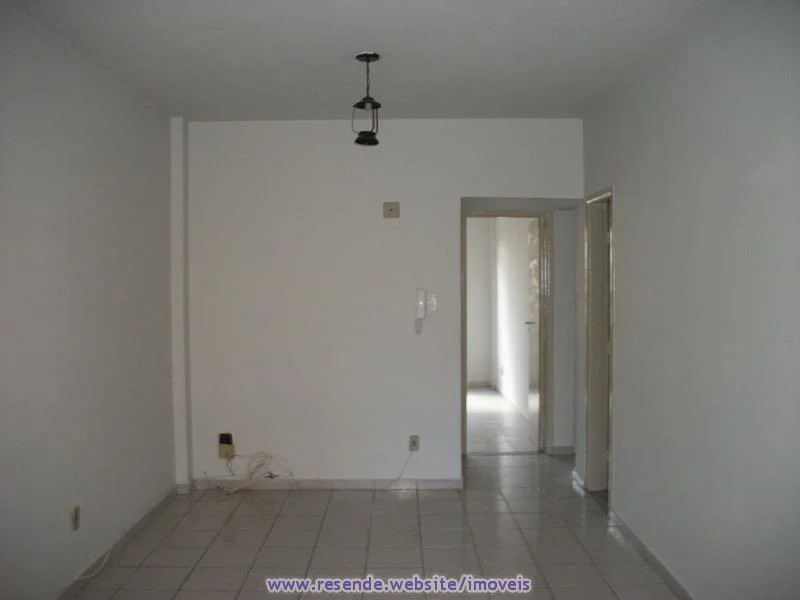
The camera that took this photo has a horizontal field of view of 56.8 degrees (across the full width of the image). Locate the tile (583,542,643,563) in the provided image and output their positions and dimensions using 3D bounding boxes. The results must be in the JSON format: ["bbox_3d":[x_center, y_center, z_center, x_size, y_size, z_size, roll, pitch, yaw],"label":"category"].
[{"bbox_3d":[1.204,1.428,4.127,0.302,0.010,0.298,0,1,0],"label":"tile"}]

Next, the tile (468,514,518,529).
[{"bbox_3d":[0.585,1.407,4.688,0.305,0.008,0.298,0,2,0],"label":"tile"}]

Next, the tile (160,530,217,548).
[{"bbox_3d":[-1.275,1.444,4.455,0.307,0.010,0.285,0,2,0],"label":"tile"}]

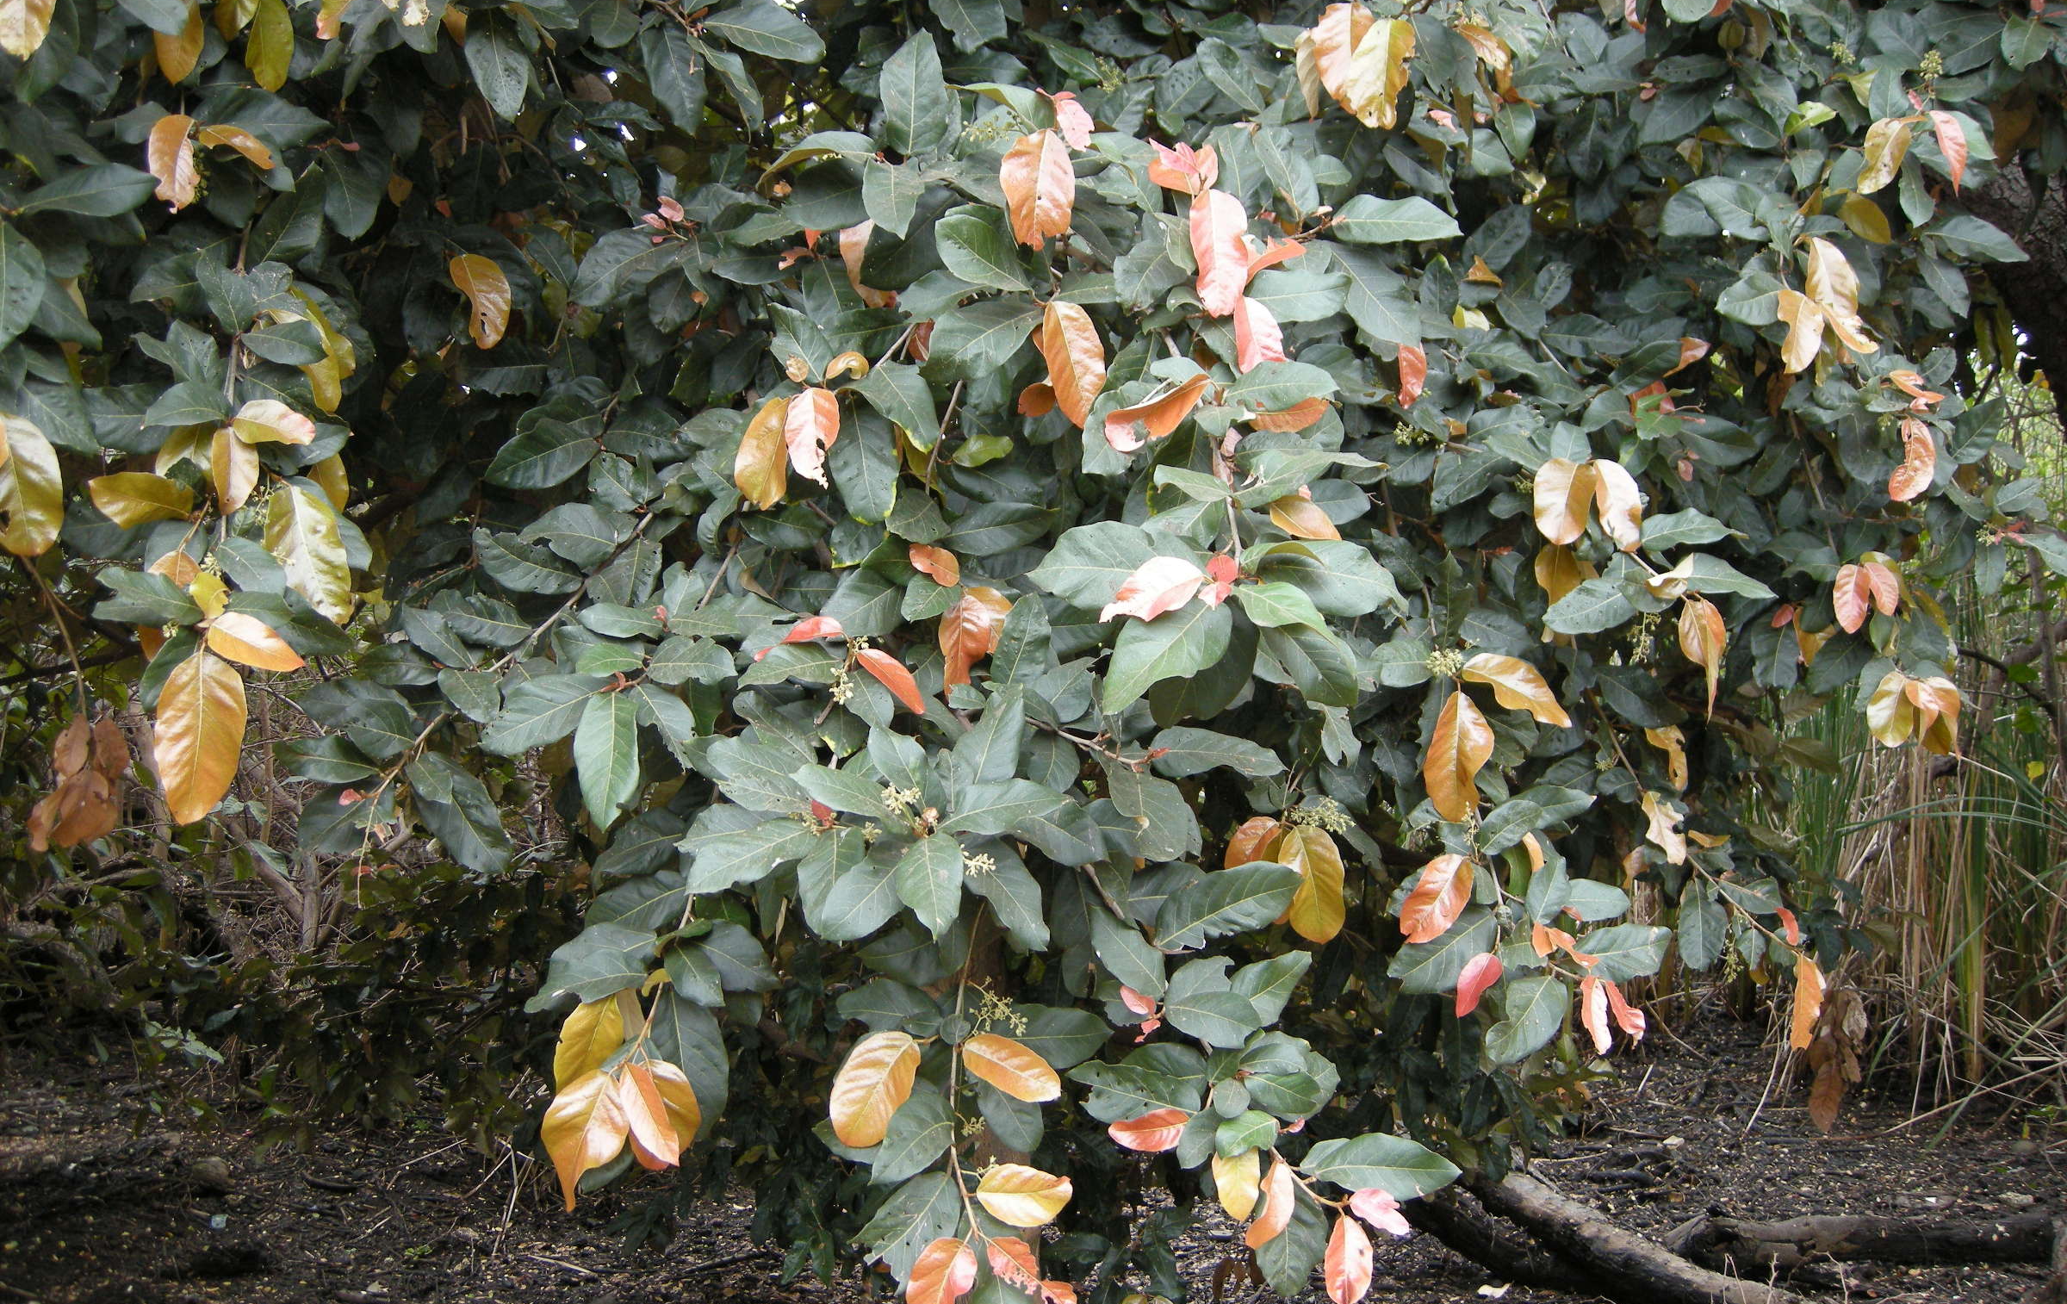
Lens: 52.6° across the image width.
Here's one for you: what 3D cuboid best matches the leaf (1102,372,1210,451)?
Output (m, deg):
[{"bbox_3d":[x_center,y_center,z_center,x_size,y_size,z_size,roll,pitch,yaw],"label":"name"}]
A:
[{"bbox_3d":[0.163,-0.312,2.720,0.158,0.057,0.045,-35,4,-8],"label":"leaf"}]

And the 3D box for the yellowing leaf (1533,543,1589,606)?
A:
[{"bbox_3d":[0.758,-0.108,3.000,0.072,0.118,0.040,6,-14,15],"label":"yellowing leaf"}]

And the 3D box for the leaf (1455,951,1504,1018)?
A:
[{"bbox_3d":[0.543,0.405,2.550,0.045,0.088,0.022,30,-19,15],"label":"leaf"}]

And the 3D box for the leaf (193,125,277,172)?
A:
[{"bbox_3d":[-1.050,-0.664,2.750,0.100,0.050,0.045,25,-41,-14],"label":"leaf"}]

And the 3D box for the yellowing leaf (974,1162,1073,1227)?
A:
[{"bbox_3d":[-0.011,0.674,2.600,0.121,0.076,0.030,-4,-39,-1],"label":"yellowing leaf"}]

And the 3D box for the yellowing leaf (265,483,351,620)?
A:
[{"bbox_3d":[-0.902,-0.121,2.600,0.088,0.188,0.045,-21,-11,-17],"label":"yellowing leaf"}]

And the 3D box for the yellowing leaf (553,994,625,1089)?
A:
[{"bbox_3d":[-0.573,0.504,2.700,0.075,0.163,0.030,25,-29,-7],"label":"yellowing leaf"}]

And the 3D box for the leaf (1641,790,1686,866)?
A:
[{"bbox_3d":[0.981,0.274,3.250,0.055,0.130,0.030,-28,-32,13],"label":"leaf"}]

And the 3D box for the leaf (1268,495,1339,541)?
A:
[{"bbox_3d":[0.349,-0.174,2.700,0.106,0.047,0.040,23,-25,19],"label":"leaf"}]

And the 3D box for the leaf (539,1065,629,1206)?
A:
[{"bbox_3d":[-0.533,0.578,2.480,0.094,0.173,0.045,12,-30,1],"label":"leaf"}]

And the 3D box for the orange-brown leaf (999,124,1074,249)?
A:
[{"bbox_3d":[0.004,-0.591,2.650,0.088,0.157,0.040,5,-7,-1],"label":"orange-brown leaf"}]

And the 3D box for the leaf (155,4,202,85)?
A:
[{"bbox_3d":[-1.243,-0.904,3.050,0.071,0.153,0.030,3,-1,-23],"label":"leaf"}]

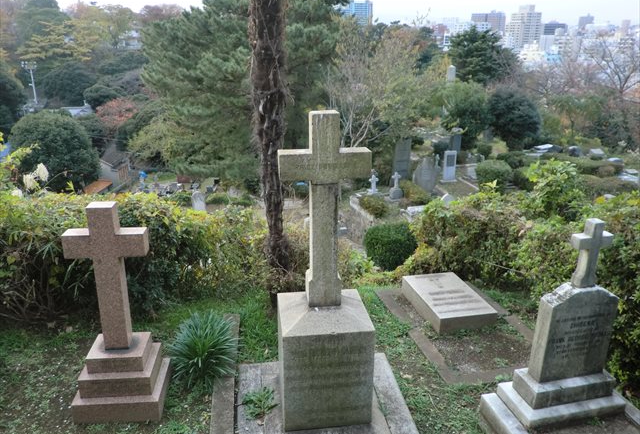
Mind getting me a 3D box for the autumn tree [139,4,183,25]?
[{"bbox_3d":[-34.857,-42.562,105.566,9.323,7.953,8.217,-5,20,-16],"label":"autumn tree"}]

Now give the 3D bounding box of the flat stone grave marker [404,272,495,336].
[{"bbox_3d":[1.368,0.909,5.208,0.612,0.172,0.931,-4,20,-12],"label":"flat stone grave marker"}]

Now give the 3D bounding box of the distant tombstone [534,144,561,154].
[{"bbox_3d":[11.252,-3.367,23.690,0.994,0.328,0.696,-2,18,-8],"label":"distant tombstone"}]

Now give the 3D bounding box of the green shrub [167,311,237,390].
[{"bbox_3d":[-1.012,1.148,4.104,0.595,0.506,0.595,0,19,0],"label":"green shrub"}]

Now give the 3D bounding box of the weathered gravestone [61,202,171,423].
[{"bbox_3d":[-1.321,0.591,3.100,0.530,1.405,0.472,-1,19,-7],"label":"weathered gravestone"}]

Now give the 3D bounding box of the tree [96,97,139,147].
[{"bbox_3d":[-23.169,-10.698,55.000,4.800,6.000,4.800,0,19,0],"label":"tree"}]

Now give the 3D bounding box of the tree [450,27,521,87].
[{"bbox_3d":[16.084,-14.813,47.000,7.000,8.500,6.500,0,19,0],"label":"tree"}]

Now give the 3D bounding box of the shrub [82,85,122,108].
[{"bbox_3d":[-31.661,-17.552,70.061,5.351,4.219,5.083,-2,18,-8],"label":"shrub"}]

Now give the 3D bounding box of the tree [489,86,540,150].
[{"bbox_3d":[13.827,-6.964,34.013,3.705,4.506,3.628,8,20,21],"label":"tree"}]

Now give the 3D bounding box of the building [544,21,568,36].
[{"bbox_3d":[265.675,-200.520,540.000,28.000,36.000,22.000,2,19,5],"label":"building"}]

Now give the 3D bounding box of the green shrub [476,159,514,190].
[{"bbox_3d":[6.080,-1.465,16.673,1.254,1.010,1.191,-2,18,-8],"label":"green shrub"}]

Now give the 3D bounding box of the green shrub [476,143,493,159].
[{"bbox_3d":[10.266,-4.086,30.001,0.969,1.000,0.949,7,20,18],"label":"green shrub"}]

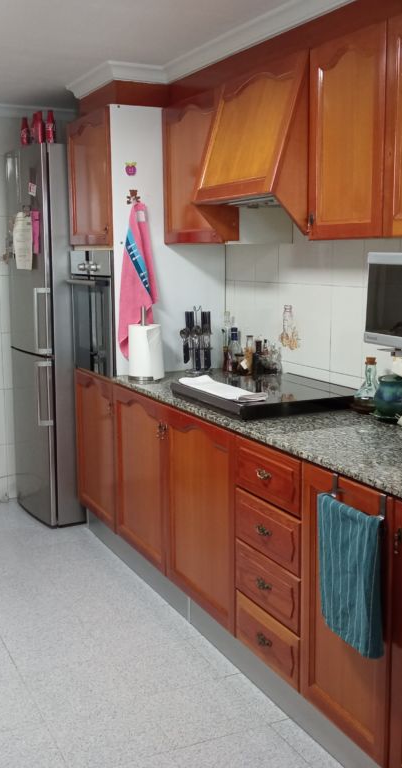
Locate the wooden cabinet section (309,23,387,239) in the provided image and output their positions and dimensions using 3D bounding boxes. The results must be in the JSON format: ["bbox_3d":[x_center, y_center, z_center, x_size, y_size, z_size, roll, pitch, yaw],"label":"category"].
[{"bbox_3d":[0.596,-0.762,2.518,0.340,0.603,0.395,-5,10,-26],"label":"wooden cabinet section"}]

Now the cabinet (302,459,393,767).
[{"bbox_3d":[0.650,0.589,2.350,0.591,0.731,0.402,-5,10,-26],"label":"cabinet"}]

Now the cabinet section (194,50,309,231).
[{"bbox_3d":[0.302,-0.834,2.926,0.454,0.603,0.591,-5,10,-26],"label":"cabinet section"}]

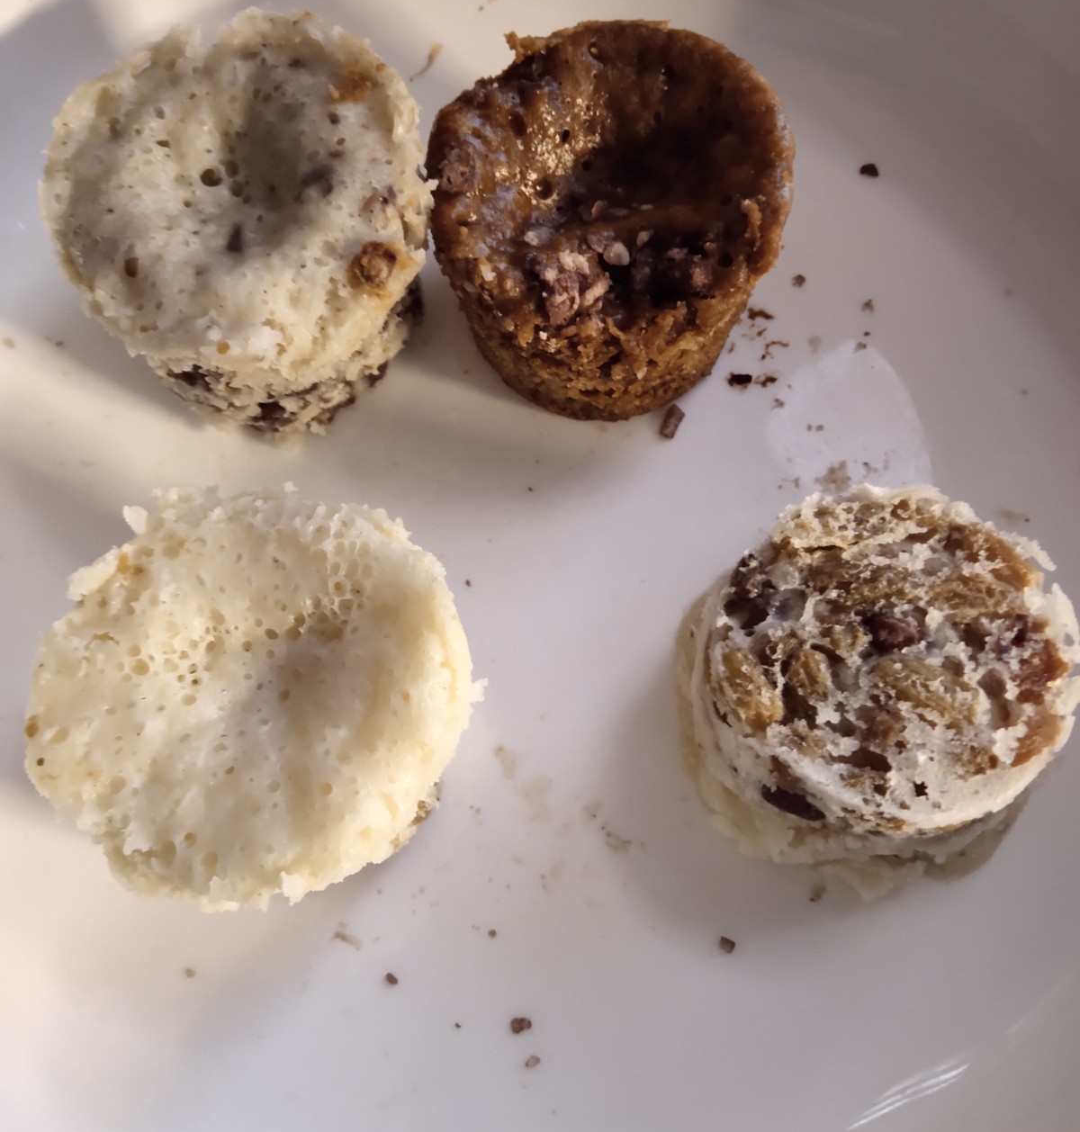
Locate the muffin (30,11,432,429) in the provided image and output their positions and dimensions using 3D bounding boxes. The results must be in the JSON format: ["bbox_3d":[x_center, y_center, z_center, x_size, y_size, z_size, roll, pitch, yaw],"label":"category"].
[{"bbox_3d":[-0.044,-0.052,0.180,0.057,0.043,0.057,0,74,1],"label":"muffin"}]

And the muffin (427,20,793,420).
[{"bbox_3d":[0.011,-0.054,0.182,0.055,0.040,0.055,0,74,1],"label":"muffin"}]

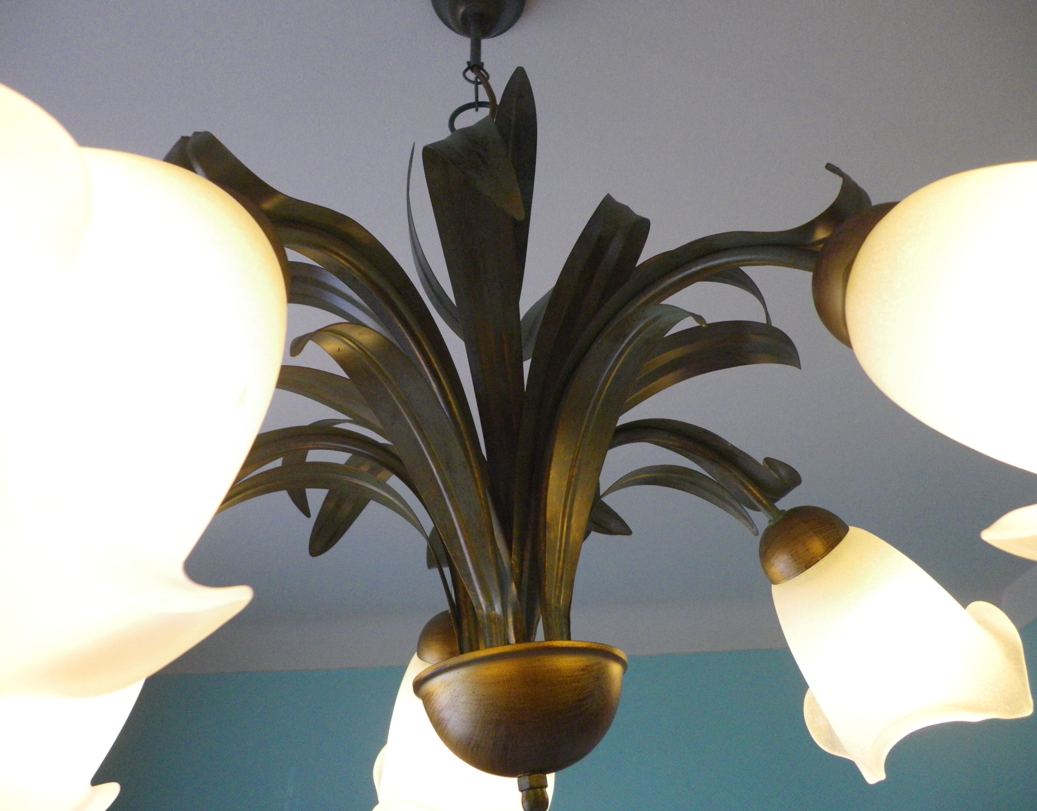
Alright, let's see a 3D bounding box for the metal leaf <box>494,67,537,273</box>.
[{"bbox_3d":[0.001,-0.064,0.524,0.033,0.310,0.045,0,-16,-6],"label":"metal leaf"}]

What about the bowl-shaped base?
[{"bbox_3d":[0.003,0.169,0.461,0.116,0.050,0.116,-5,-37,0],"label":"bowl-shaped base"}]

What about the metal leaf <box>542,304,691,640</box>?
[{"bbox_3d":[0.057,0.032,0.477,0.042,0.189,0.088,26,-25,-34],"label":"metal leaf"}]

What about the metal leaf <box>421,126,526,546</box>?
[{"bbox_3d":[-0.016,-0.033,0.491,0.051,0.348,0.082,-7,-17,2],"label":"metal leaf"}]

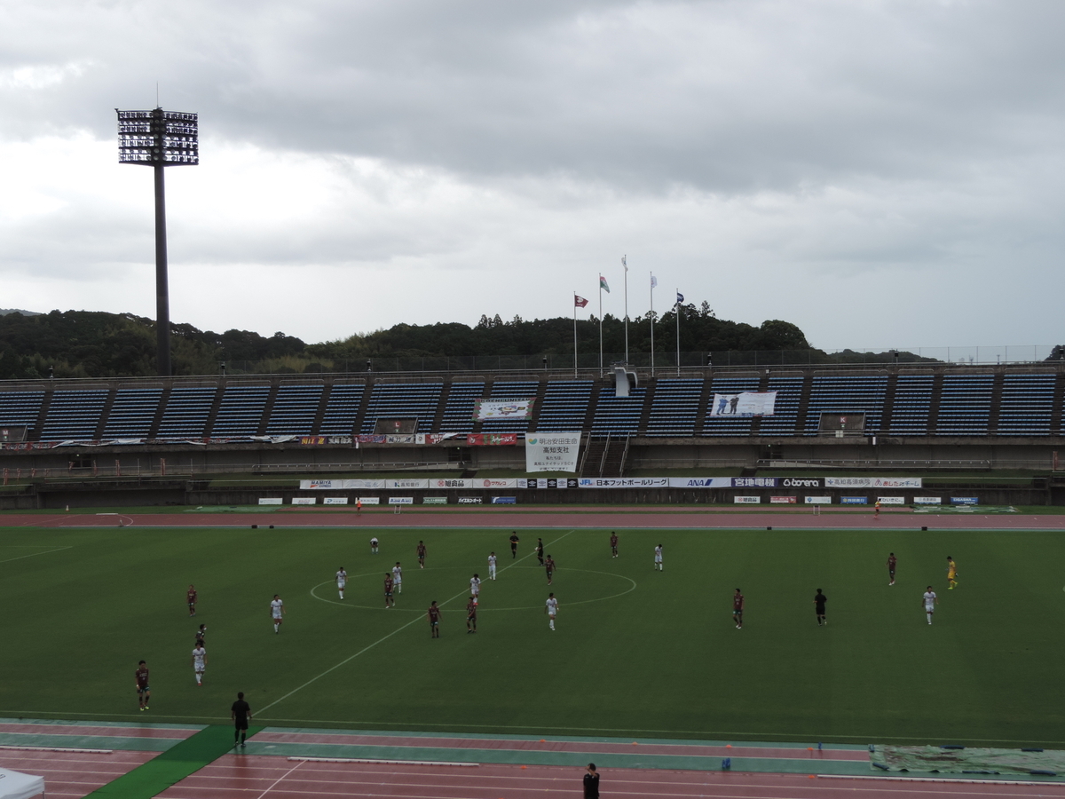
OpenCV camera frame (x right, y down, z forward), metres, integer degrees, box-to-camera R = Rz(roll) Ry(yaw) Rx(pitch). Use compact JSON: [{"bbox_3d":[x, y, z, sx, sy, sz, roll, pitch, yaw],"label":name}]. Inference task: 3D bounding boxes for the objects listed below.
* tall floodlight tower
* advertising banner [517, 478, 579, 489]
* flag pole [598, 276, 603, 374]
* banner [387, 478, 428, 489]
[{"bbox_3d":[-46.933,-18.126,183.047,10.111,37.680,3.000,-1,0,-23],"label":"tall floodlight tower"},{"bbox_3d":[1.528,8.387,144.303,6.230,1.028,0.050,-1,0,11],"label":"advertising banner"},{"bbox_3d":[7.868,-8.479,165.955,0.220,11.969,0.220,-1,0,11],"label":"flag pole"},{"bbox_3d":[-12.742,8.570,147.063,4.563,1.002,0.050,-1,0,11],"label":"banner"}]

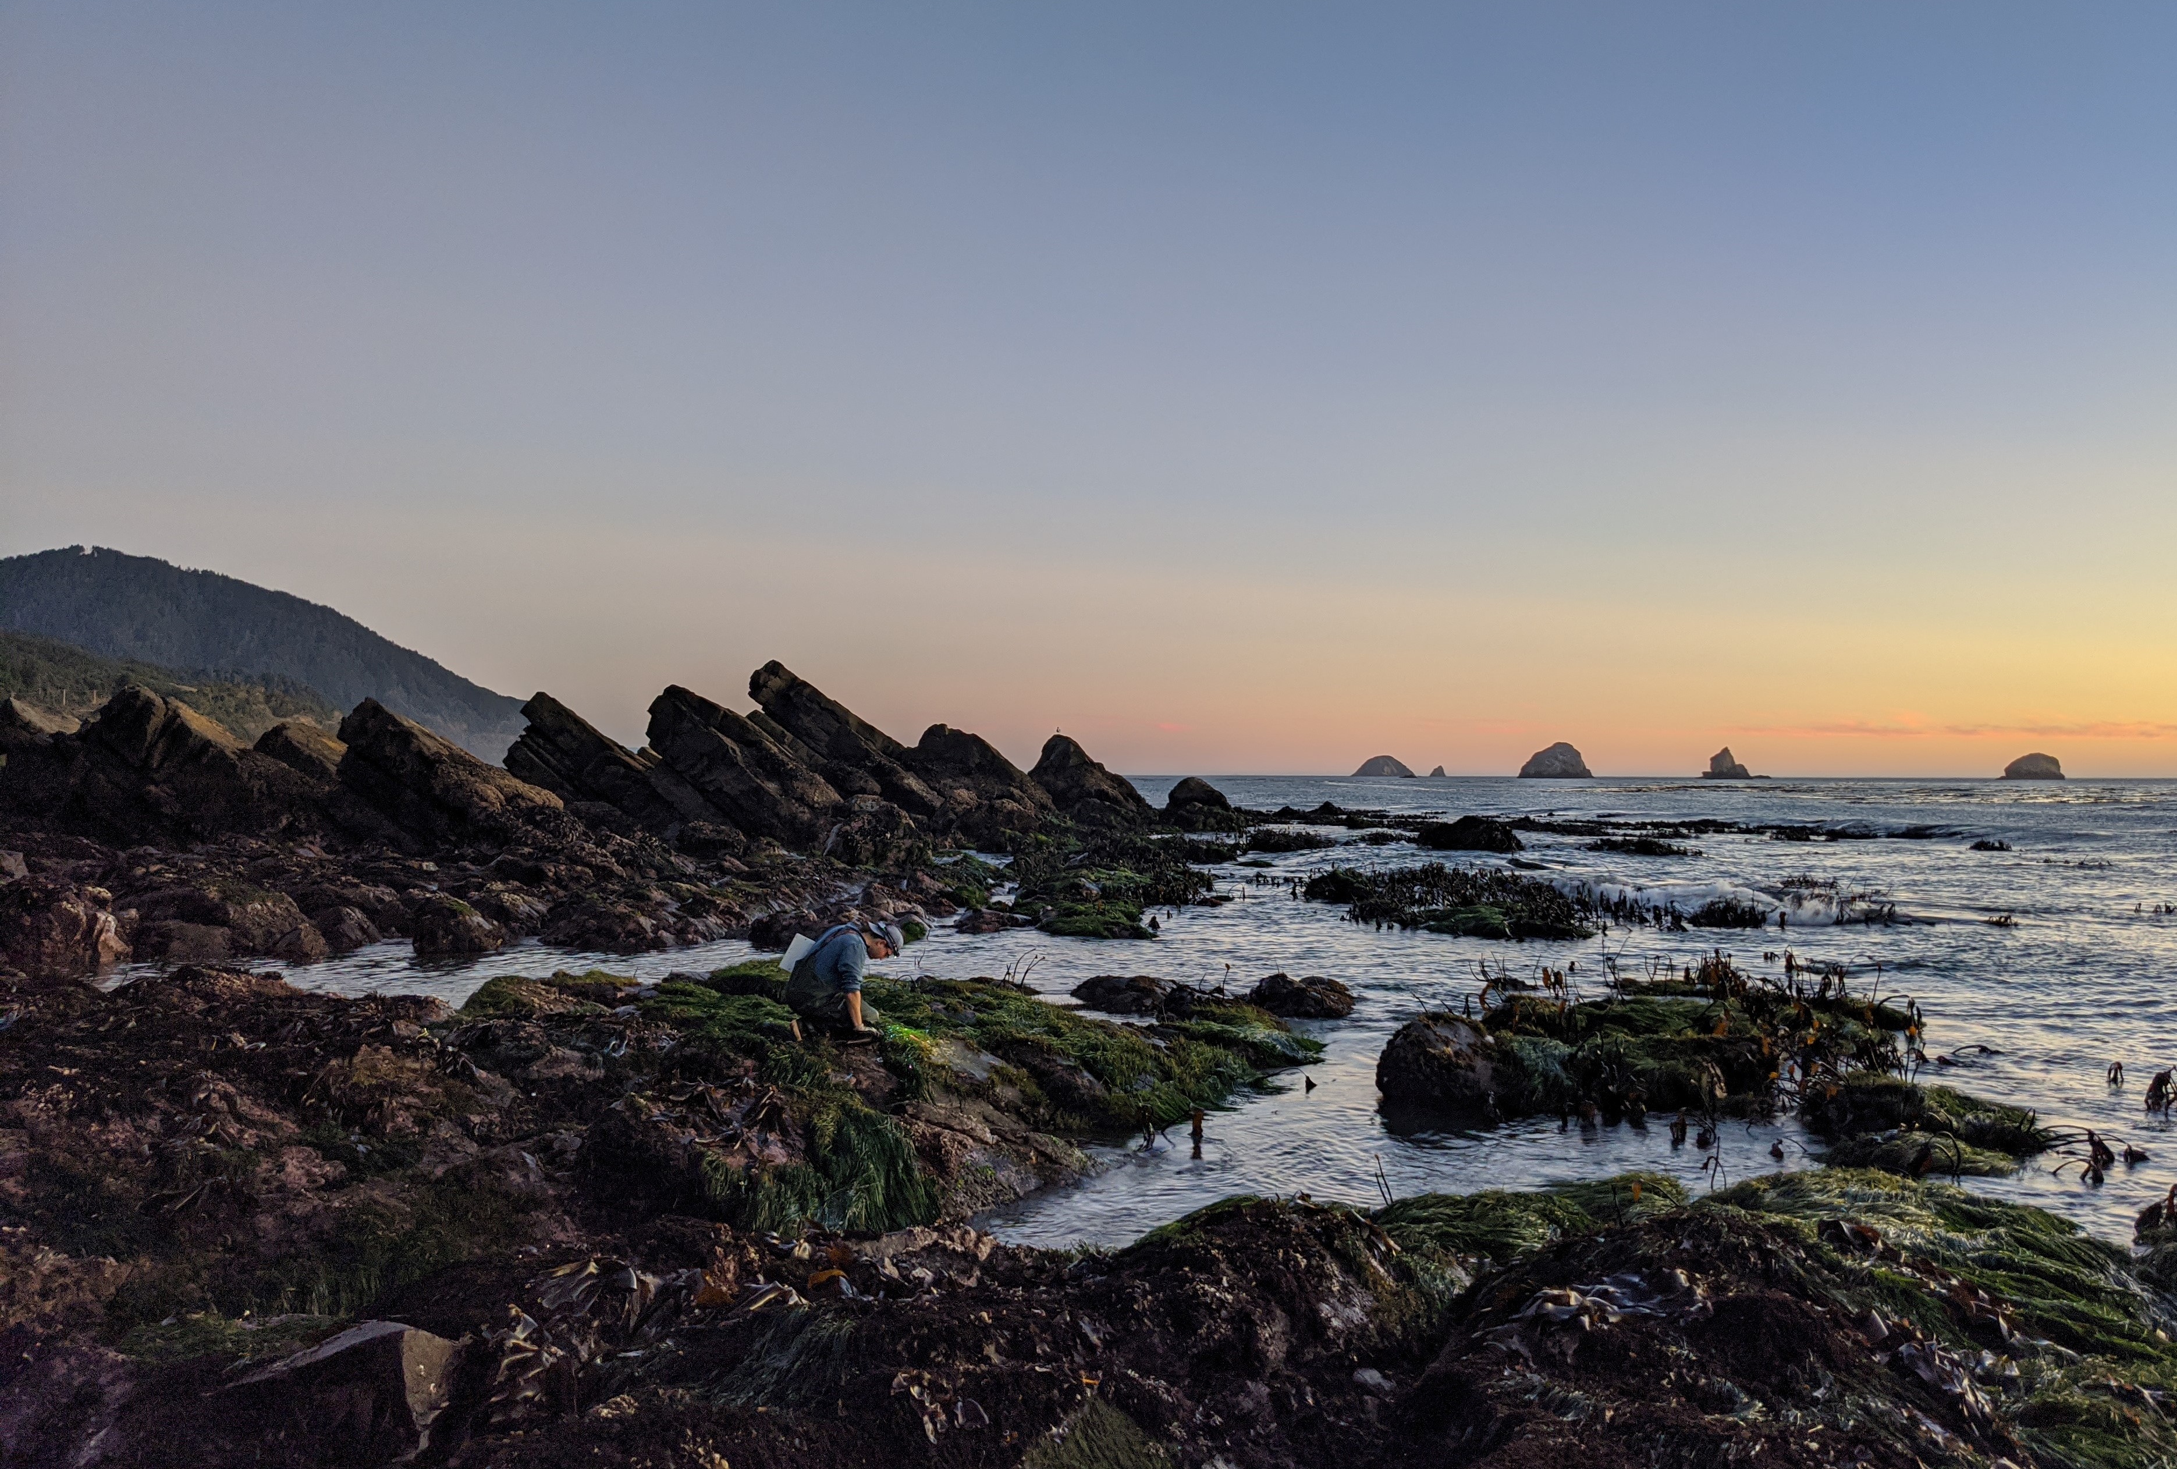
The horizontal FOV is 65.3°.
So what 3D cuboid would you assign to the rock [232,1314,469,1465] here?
[{"bbox_3d":[-1.878,1.662,4.300,0.549,0.359,0.400,1,-2,-23],"label":"rock"}]

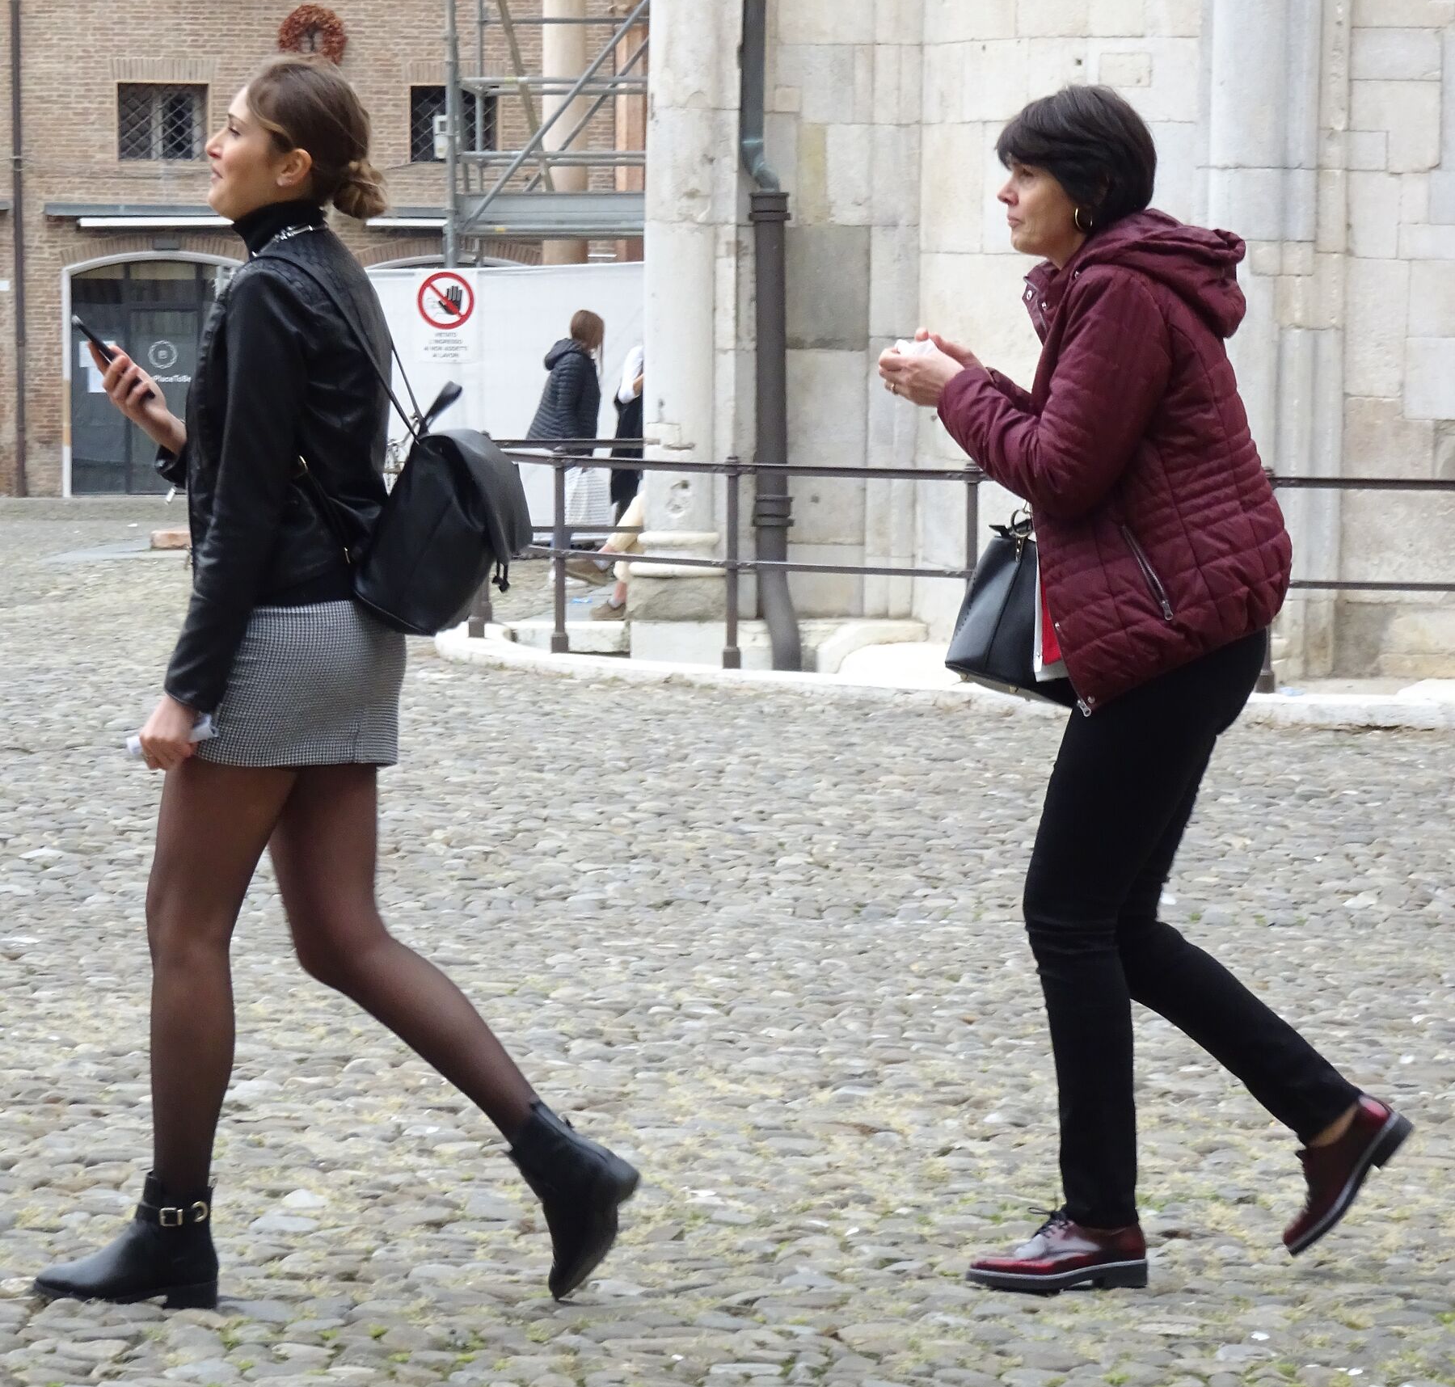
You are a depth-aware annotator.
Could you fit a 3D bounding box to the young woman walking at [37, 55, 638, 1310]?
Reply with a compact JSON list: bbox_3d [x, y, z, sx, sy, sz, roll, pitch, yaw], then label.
[{"bbox_3d":[-0.518,-0.015,7.600,0.790,1.665,0.490,1,3,15],"label":"young woman walking"}]

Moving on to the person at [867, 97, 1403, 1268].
[{"bbox_3d":[0.561,-0.006,7.680,0.710,1.625,0.520,1,3,10],"label":"person"}]

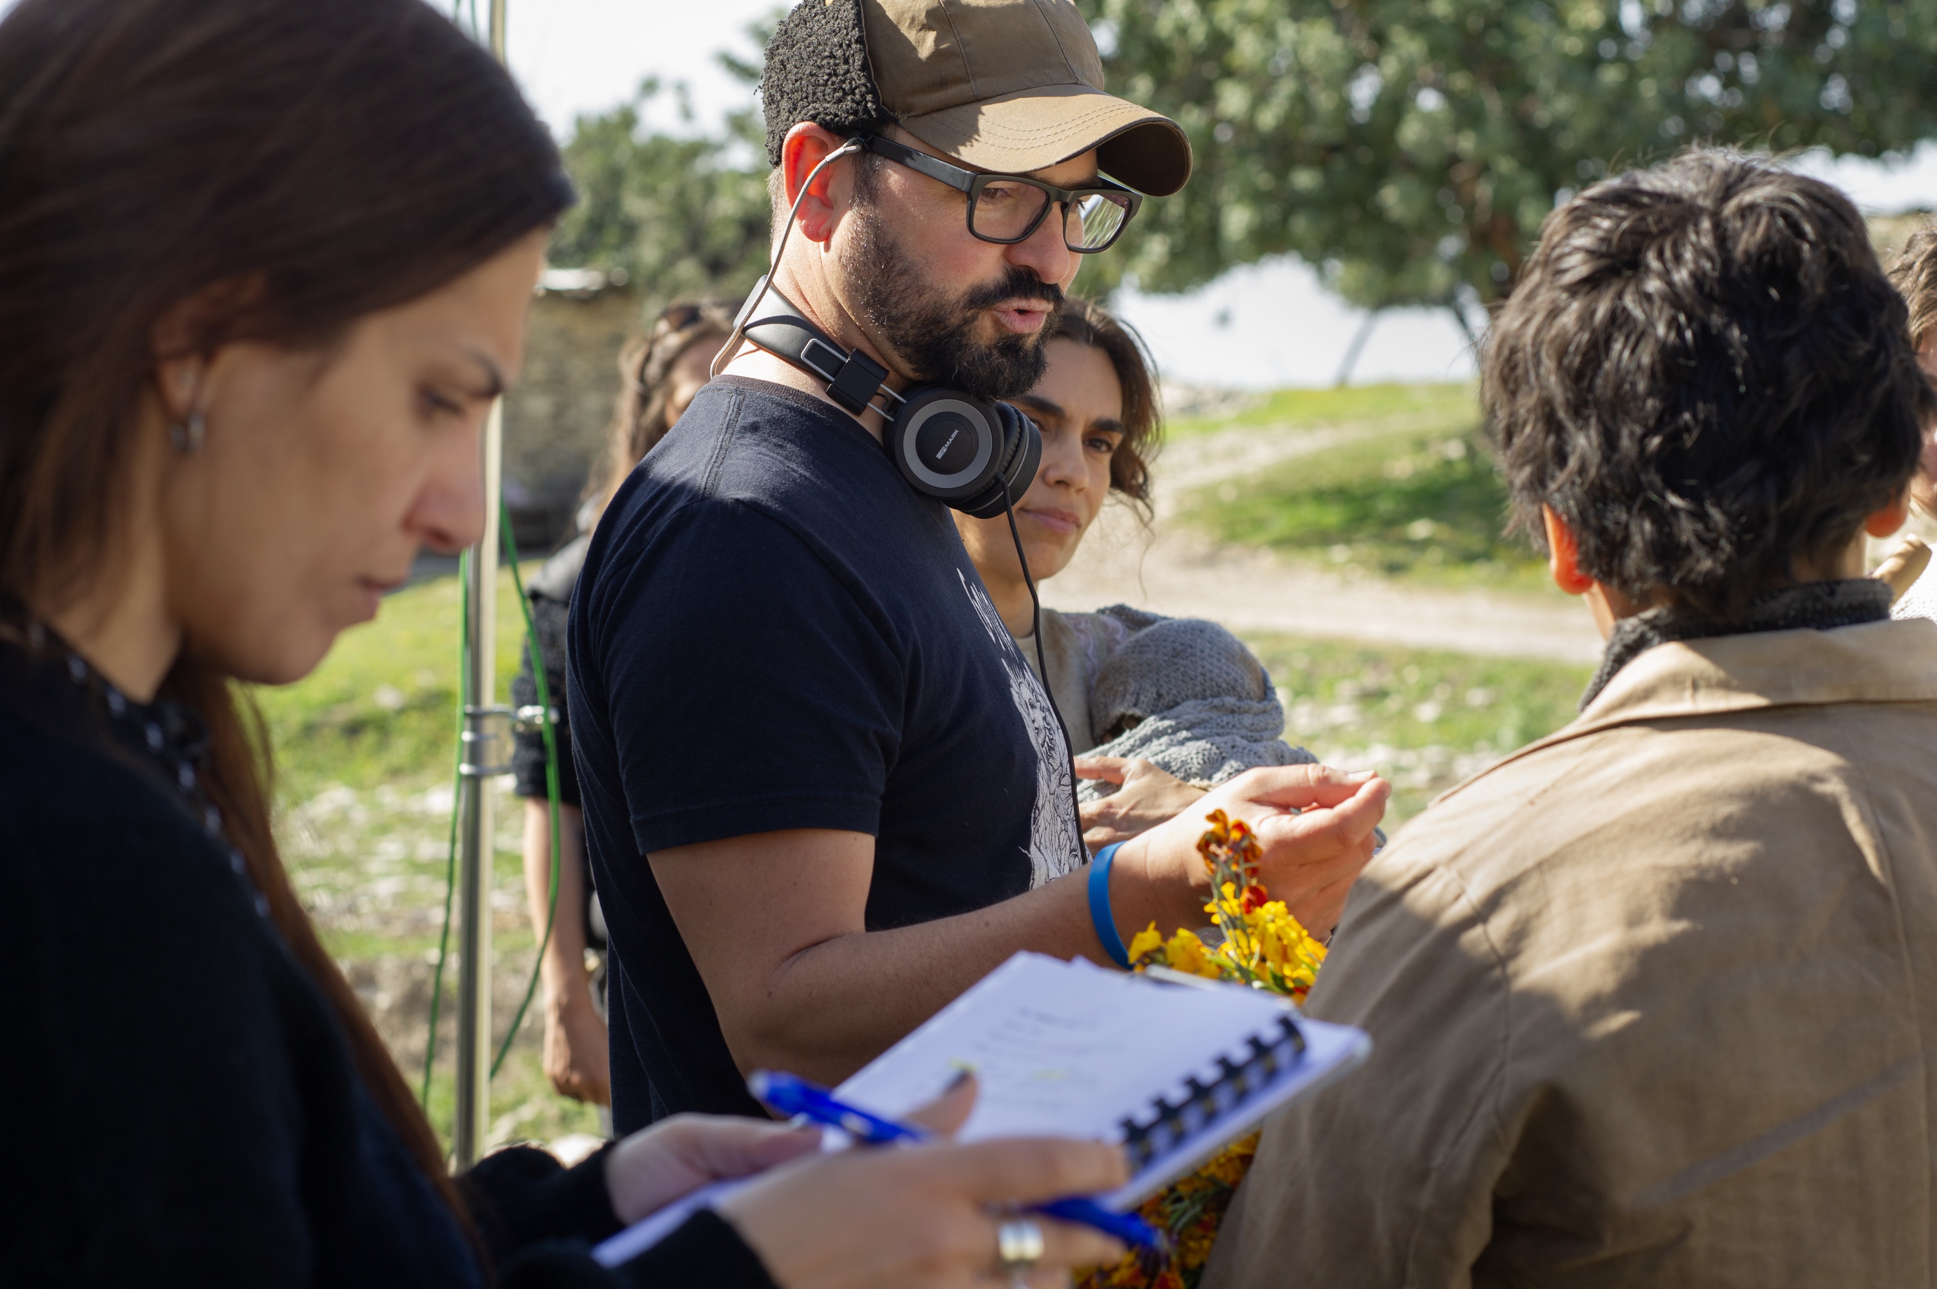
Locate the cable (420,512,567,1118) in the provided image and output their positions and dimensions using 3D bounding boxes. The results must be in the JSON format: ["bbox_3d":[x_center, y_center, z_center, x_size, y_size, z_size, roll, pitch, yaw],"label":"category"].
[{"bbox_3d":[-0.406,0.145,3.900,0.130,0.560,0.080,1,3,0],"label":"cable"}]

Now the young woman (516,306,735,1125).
[{"bbox_3d":[-0.315,0.410,5.340,0.480,1.630,0.300,0,3,-19],"label":"young woman"}]

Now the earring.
[{"bbox_3d":[-0.248,-0.067,1.445,0.012,0.014,0.004,3,3,37],"label":"earring"}]

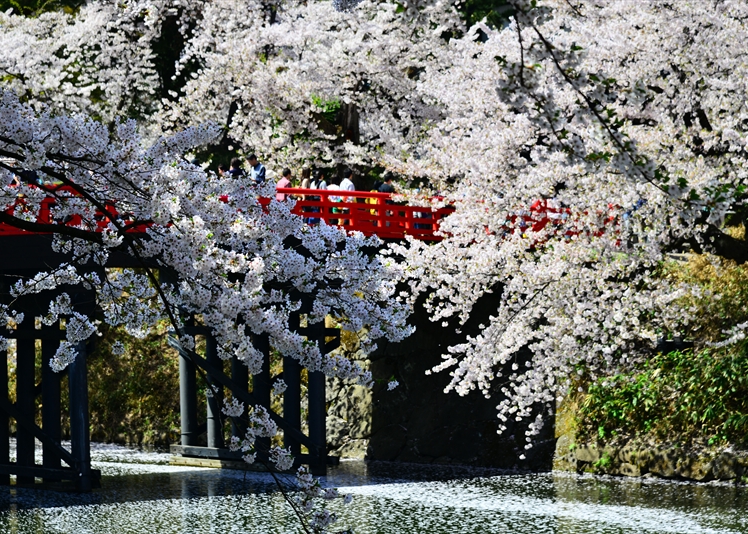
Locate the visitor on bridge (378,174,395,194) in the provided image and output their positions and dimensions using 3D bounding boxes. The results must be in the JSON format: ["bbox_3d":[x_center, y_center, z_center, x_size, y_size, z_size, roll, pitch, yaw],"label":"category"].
[{"bbox_3d":[0.330,-1.611,69.300,0.300,1.650,0.470,0,-1,-38],"label":"visitor on bridge"}]

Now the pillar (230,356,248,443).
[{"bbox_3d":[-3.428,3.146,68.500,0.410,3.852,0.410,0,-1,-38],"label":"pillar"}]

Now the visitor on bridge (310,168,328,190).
[{"bbox_3d":[-1.396,-1.656,67.700,0.320,1.590,0.440,0,-1,-38],"label":"visitor on bridge"}]

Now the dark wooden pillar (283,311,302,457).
[{"bbox_3d":[-2.044,3.122,66.900,0.410,3.912,0.410,0,0,0],"label":"dark wooden pillar"}]

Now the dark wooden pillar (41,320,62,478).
[{"bbox_3d":[-7.573,3.150,62.700,0.410,3.972,0.410,0,0,0],"label":"dark wooden pillar"}]

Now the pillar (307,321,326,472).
[{"bbox_3d":[-1.410,3.155,66.000,0.410,4.008,0.410,-1,0,0],"label":"pillar"}]

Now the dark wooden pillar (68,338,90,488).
[{"bbox_3d":[-6.828,3.162,61.800,0.410,4.031,0.410,-1,0,0],"label":"dark wooden pillar"}]

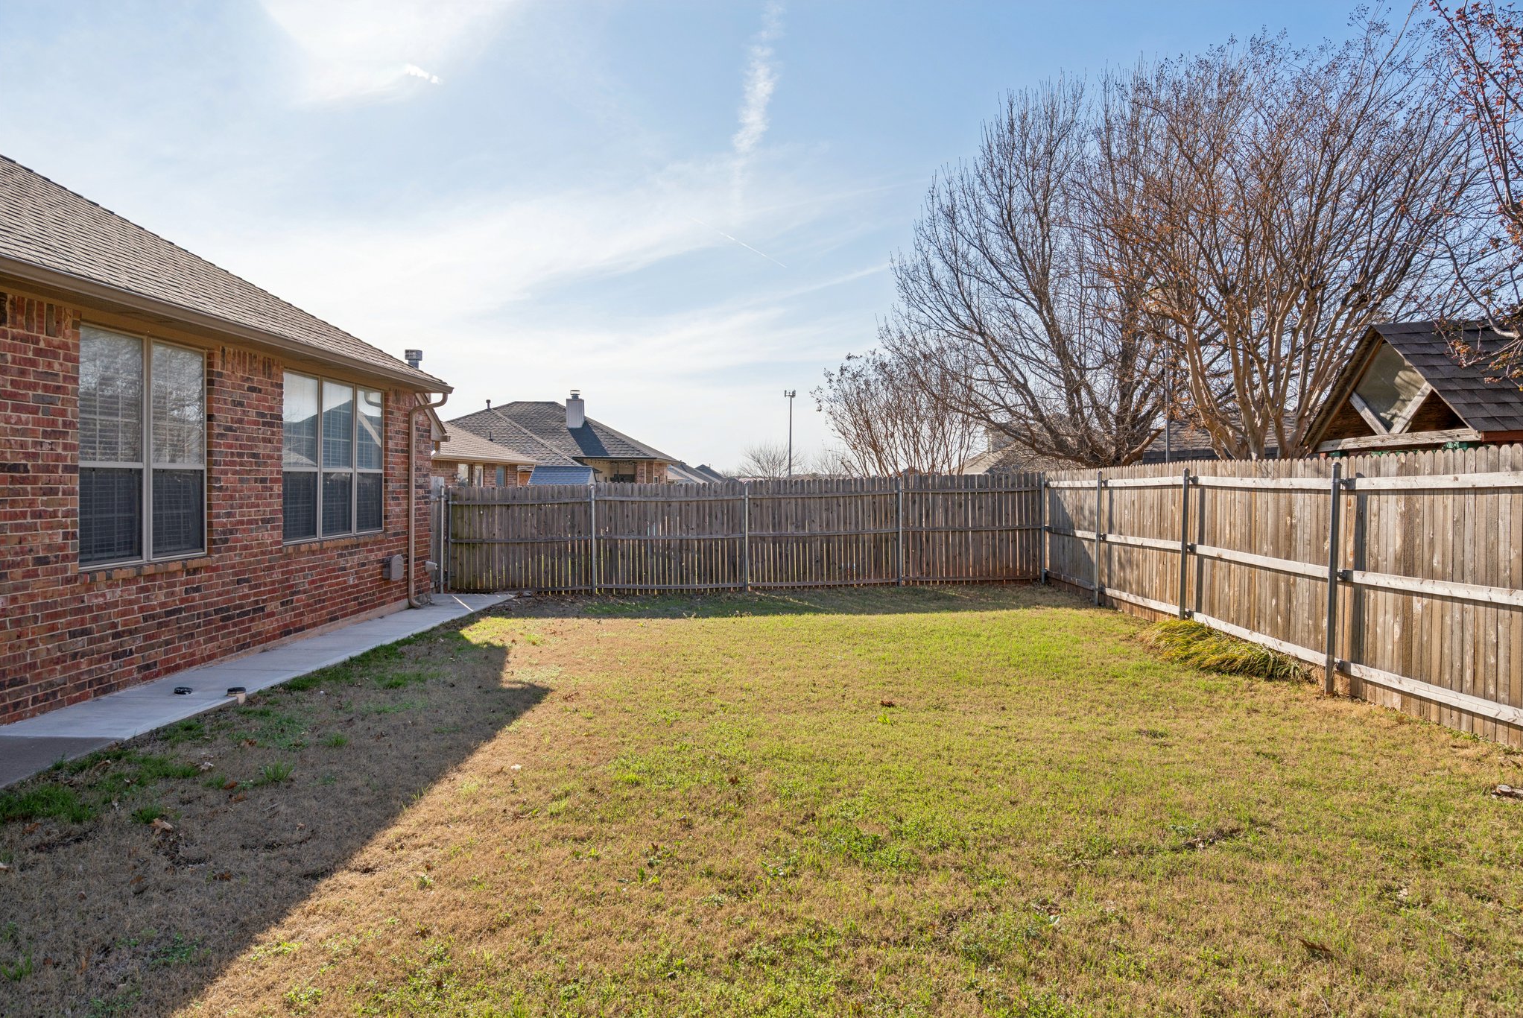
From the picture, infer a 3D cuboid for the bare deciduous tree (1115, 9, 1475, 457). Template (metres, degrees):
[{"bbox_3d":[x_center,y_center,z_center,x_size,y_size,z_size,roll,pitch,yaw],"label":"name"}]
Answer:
[{"bbox_3d":[6.550,-2.360,11.000,4.400,7.400,4.300,0,2,0],"label":"bare deciduous tree"}]

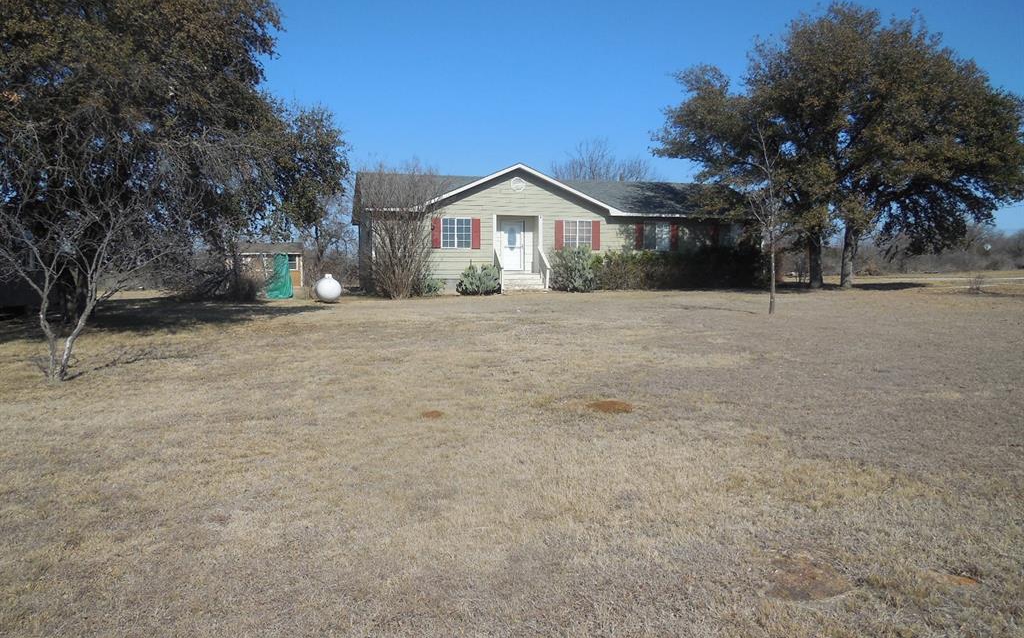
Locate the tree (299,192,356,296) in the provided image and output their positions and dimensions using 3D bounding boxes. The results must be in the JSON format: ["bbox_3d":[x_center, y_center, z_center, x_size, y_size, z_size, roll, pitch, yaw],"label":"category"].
[{"bbox_3d":[-9.926,-4.211,39.822,3.500,5.250,3.500,0,3,0],"label":"tree"}]

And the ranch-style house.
[{"bbox_3d":[1.860,-3.855,34.163,17.600,5.140,8.650,-1,3,-15],"label":"ranch-style house"}]

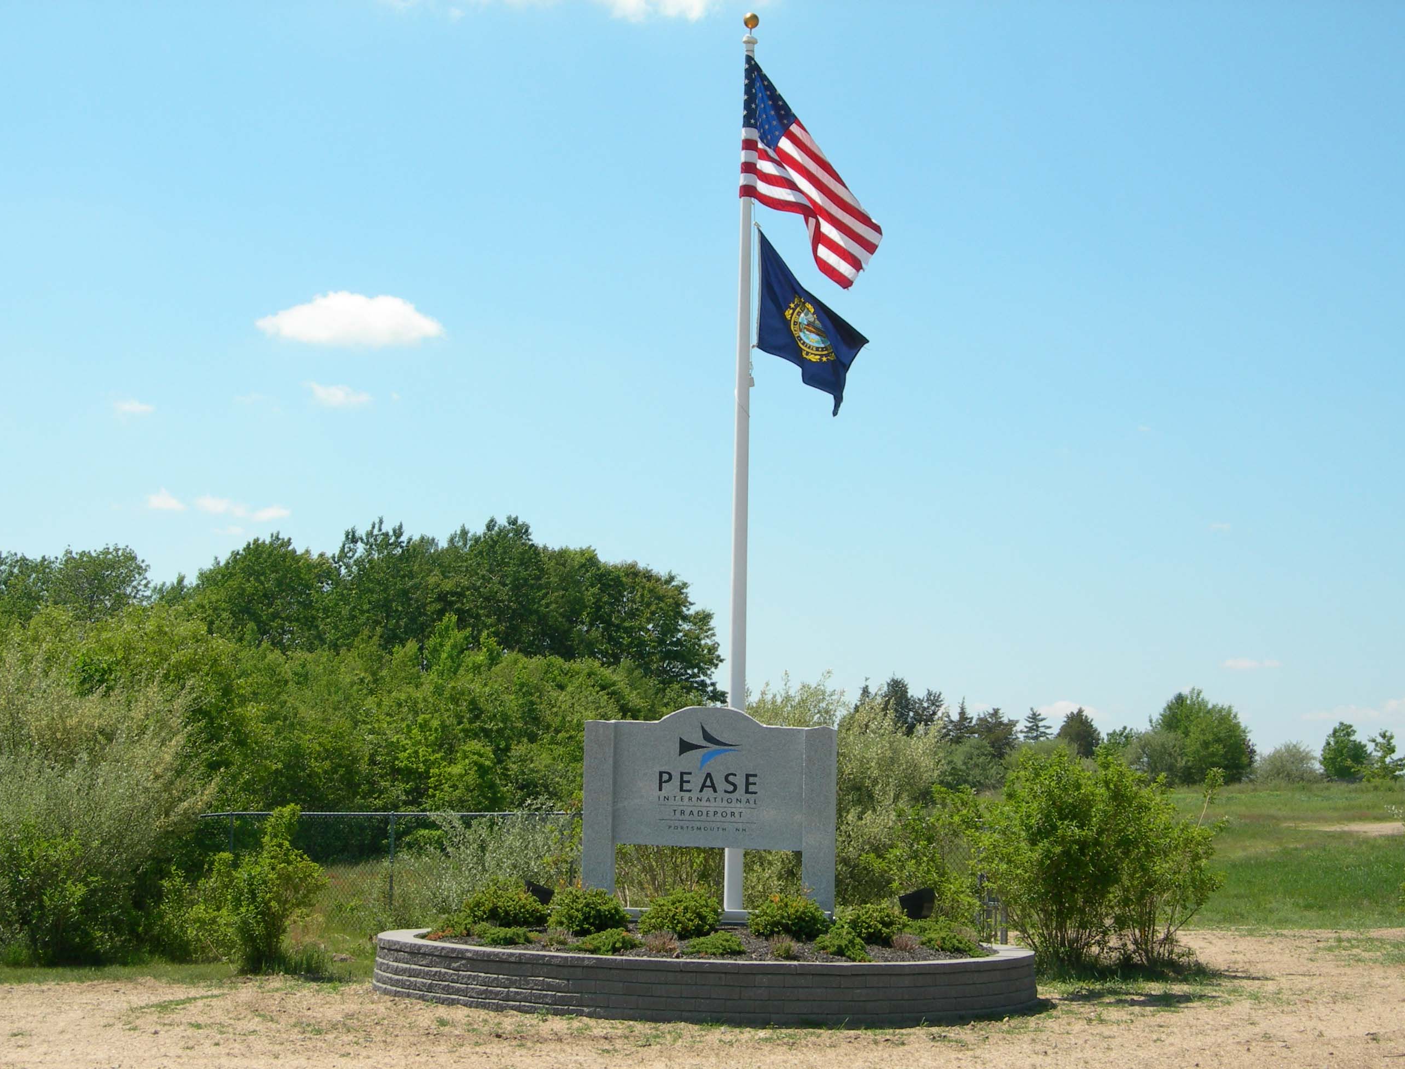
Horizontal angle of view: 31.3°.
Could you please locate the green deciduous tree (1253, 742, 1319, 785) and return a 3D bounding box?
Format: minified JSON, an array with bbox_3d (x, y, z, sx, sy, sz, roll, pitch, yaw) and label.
[{"bbox_3d":[30.127,11.775,129.560,3.600,2.250,3.300,1,-6,0],"label":"green deciduous tree"}]

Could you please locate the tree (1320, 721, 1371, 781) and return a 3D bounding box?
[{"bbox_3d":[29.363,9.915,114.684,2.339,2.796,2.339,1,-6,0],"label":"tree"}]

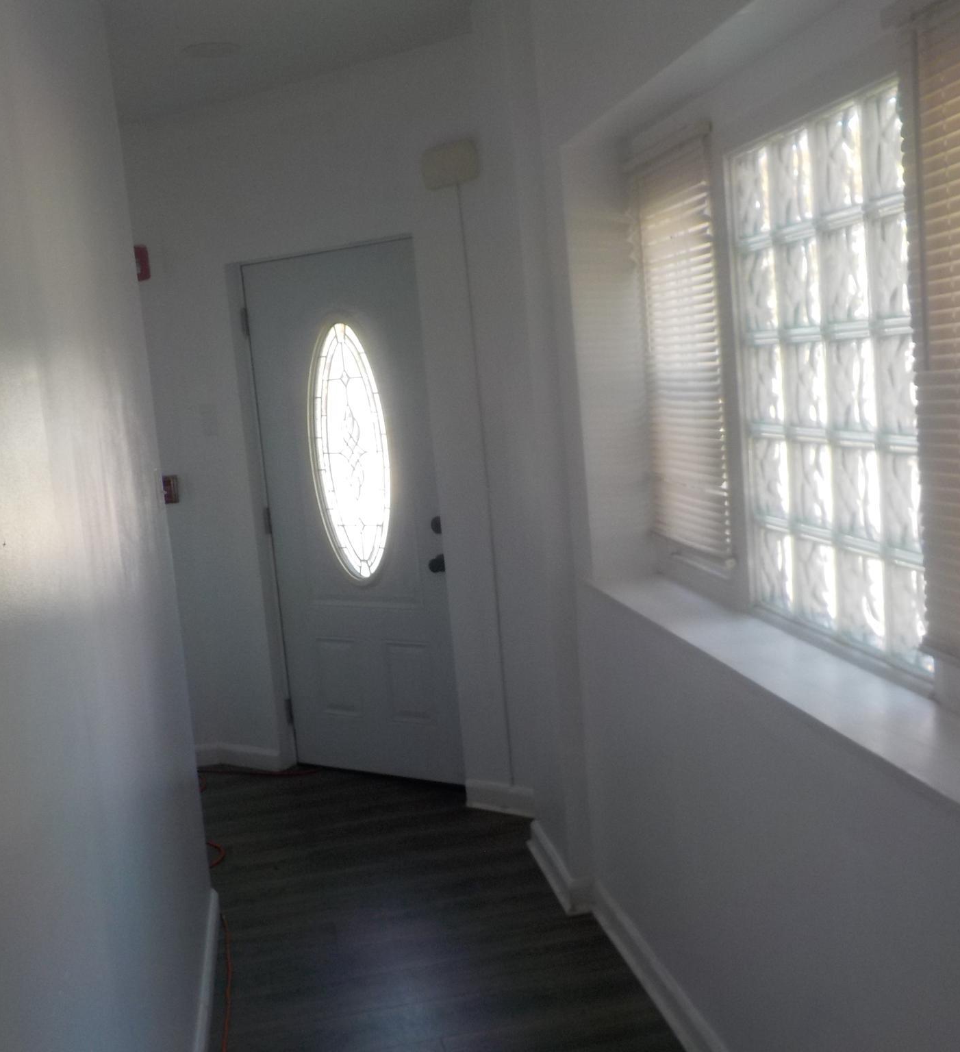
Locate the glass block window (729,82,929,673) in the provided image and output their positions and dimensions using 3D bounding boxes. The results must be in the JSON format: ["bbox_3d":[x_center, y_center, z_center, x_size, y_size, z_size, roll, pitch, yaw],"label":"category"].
[{"bbox_3d":[0.686,-0.266,2.260,0.092,0.970,0.734,-7,8,-11],"label":"glass block window"}]

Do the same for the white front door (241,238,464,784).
[{"bbox_3d":[-0.476,-0.019,4.746,0.912,2.071,0.071,0,9,34],"label":"white front door"}]

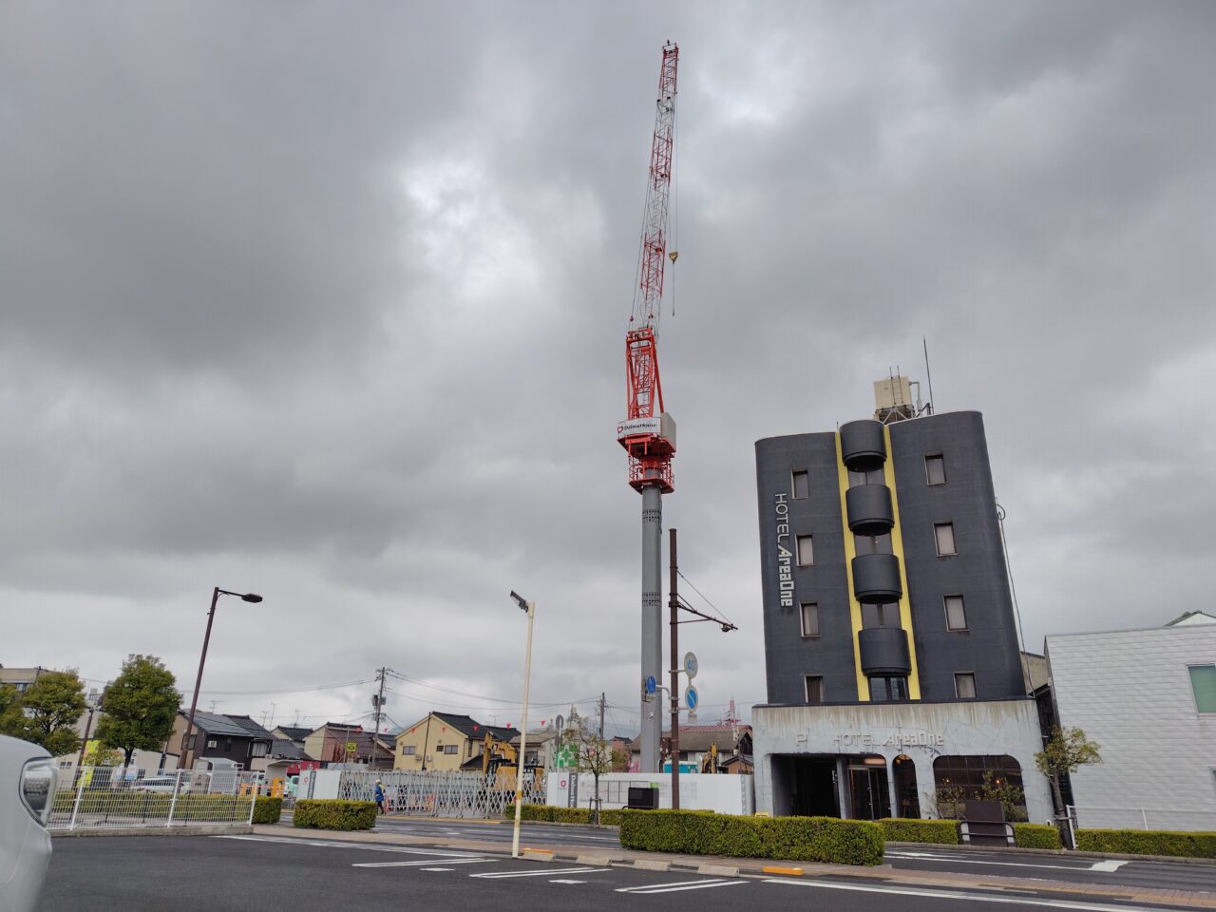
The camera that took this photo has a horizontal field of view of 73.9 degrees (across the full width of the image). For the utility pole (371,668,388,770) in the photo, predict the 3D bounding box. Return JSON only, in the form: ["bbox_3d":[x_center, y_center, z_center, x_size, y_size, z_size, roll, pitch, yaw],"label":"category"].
[{"bbox_3d":[-19.915,23.850,69.439,1.600,10.878,1.000,-10,-24,26],"label":"utility pole"}]

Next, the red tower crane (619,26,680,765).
[{"bbox_3d":[3.598,-8.974,57.683,3.200,62.700,7.500,-8,-23,22],"label":"red tower crane"}]

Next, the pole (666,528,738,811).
[{"bbox_3d":[2.443,5.801,20.462,0.700,7.240,4.000,-11,-25,28],"label":"pole"}]

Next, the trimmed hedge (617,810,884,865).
[{"bbox_3d":[2.840,7.793,16.600,5.269,0.710,1.150,-10,-24,27],"label":"trimmed hedge"}]

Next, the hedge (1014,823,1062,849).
[{"bbox_3d":[12.211,10.856,23.054,1.135,0.550,1.000,-8,-23,22],"label":"hedge"}]

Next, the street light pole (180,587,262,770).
[{"bbox_3d":[-13.160,8.333,27.556,0.400,7.418,2.000,-10,-24,26],"label":"street light pole"}]

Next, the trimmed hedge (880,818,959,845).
[{"bbox_3d":[9.433,11.382,24.537,2.122,0.550,1.000,-8,-23,22],"label":"trimmed hedge"}]

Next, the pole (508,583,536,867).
[{"bbox_3d":[-1.541,4.363,13.440,0.250,4.216,0.620,-10,-24,26],"label":"pole"}]

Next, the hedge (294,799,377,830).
[{"bbox_3d":[-7.214,9.556,21.543,2.025,0.660,1.000,-10,-24,26],"label":"hedge"}]

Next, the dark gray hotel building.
[{"bbox_3d":[13.901,6.989,40.714,11.102,20.850,13.000,-8,-23,21],"label":"dark gray hotel building"}]

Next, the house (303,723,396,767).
[{"bbox_3d":[-26.311,32.051,85.925,7.600,6.600,9.000,-8,-23,21],"label":"house"}]

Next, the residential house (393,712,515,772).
[{"bbox_3d":[-14.478,29.759,79.592,9.680,8.130,8.200,-10,-24,26],"label":"residential house"}]

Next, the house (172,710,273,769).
[{"bbox_3d":[-32.868,25.080,67.482,7.252,6.565,7.400,-10,-24,26],"label":"house"}]

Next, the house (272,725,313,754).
[{"bbox_3d":[-35.631,34.503,91.200,5.200,7.255,5.600,-10,-24,26],"label":"house"}]

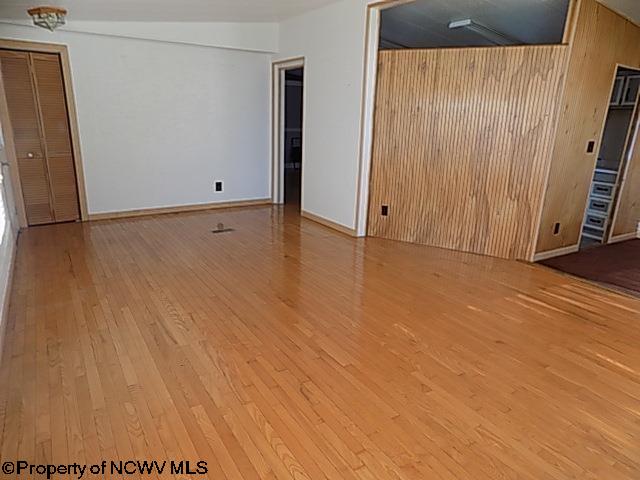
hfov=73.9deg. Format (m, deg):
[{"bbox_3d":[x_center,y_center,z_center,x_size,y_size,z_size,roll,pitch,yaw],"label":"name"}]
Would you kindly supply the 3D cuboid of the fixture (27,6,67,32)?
[{"bbox_3d":[-2.798,-2.269,4.404,0.350,0.195,0.340,-16,22,-29],"label":"fixture"}]

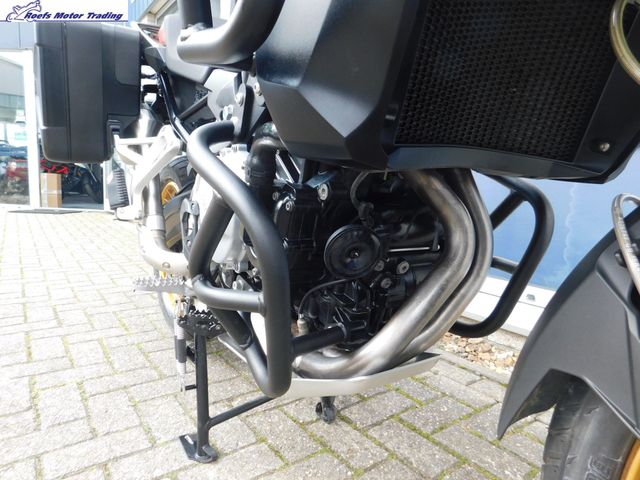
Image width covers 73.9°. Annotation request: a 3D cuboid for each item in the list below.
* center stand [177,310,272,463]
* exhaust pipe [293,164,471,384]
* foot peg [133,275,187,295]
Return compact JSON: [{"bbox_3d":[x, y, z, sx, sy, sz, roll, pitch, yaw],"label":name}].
[{"bbox_3d":[-0.151,0.304,1.016,0.340,0.305,0.170,-4,10,-33],"label":"center stand"},{"bbox_3d":[0.113,0.053,0.661,0.160,0.370,0.295,-4,10,-33],"label":"exhaust pipe"},{"bbox_3d":[-0.343,0.096,0.915,0.108,0.034,0.052,0,8,-34],"label":"foot peg"}]

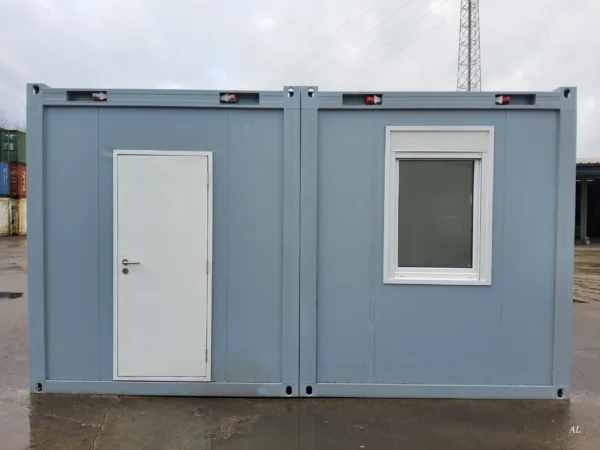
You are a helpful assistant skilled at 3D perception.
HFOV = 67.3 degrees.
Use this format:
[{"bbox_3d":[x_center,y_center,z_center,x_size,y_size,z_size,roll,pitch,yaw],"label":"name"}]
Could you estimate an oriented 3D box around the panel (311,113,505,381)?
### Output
[{"bbox_3d":[0.993,0.207,4.104,1.695,2.480,0.070,0,2,1],"label":"panel"}]

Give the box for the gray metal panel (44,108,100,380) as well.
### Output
[{"bbox_3d":[-2.080,0.177,4.131,0.490,2.480,0.070,0,2,1],"label":"gray metal panel"}]

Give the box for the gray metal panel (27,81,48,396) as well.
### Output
[{"bbox_3d":[-2.362,0.137,4.128,0.155,2.775,0.130,0,2,1],"label":"gray metal panel"}]

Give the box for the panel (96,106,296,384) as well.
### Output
[{"bbox_3d":[-0.965,0.189,4.121,1.750,2.485,0.070,0,2,1],"label":"panel"}]

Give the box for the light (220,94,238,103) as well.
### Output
[{"bbox_3d":[-0.631,-1.142,4.060,0.160,0.070,0.075,0,2,1],"label":"light"}]

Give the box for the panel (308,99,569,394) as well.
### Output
[{"bbox_3d":[1.222,0.204,4.087,2.275,2.630,0.080,0,2,1],"label":"panel"}]

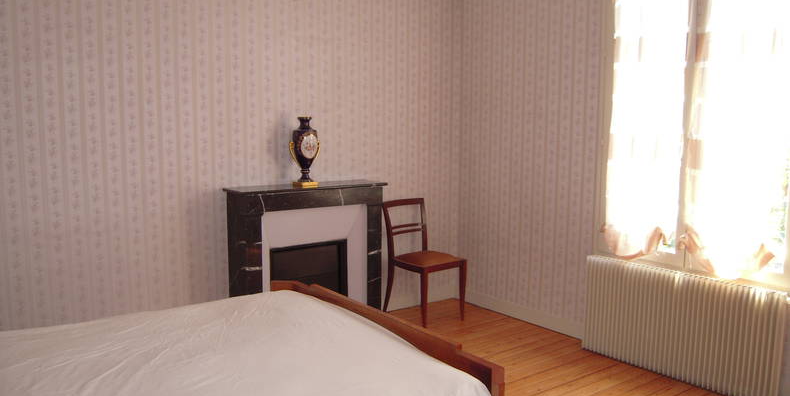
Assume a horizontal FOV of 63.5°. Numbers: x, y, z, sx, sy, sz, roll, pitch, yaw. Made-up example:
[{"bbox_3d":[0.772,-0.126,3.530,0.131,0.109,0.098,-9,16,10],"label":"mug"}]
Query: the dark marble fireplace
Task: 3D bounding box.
[{"bbox_3d":[-0.584,0.438,4.307,1.075,1.043,0.267,-5,9,-35],"label":"dark marble fireplace"}]

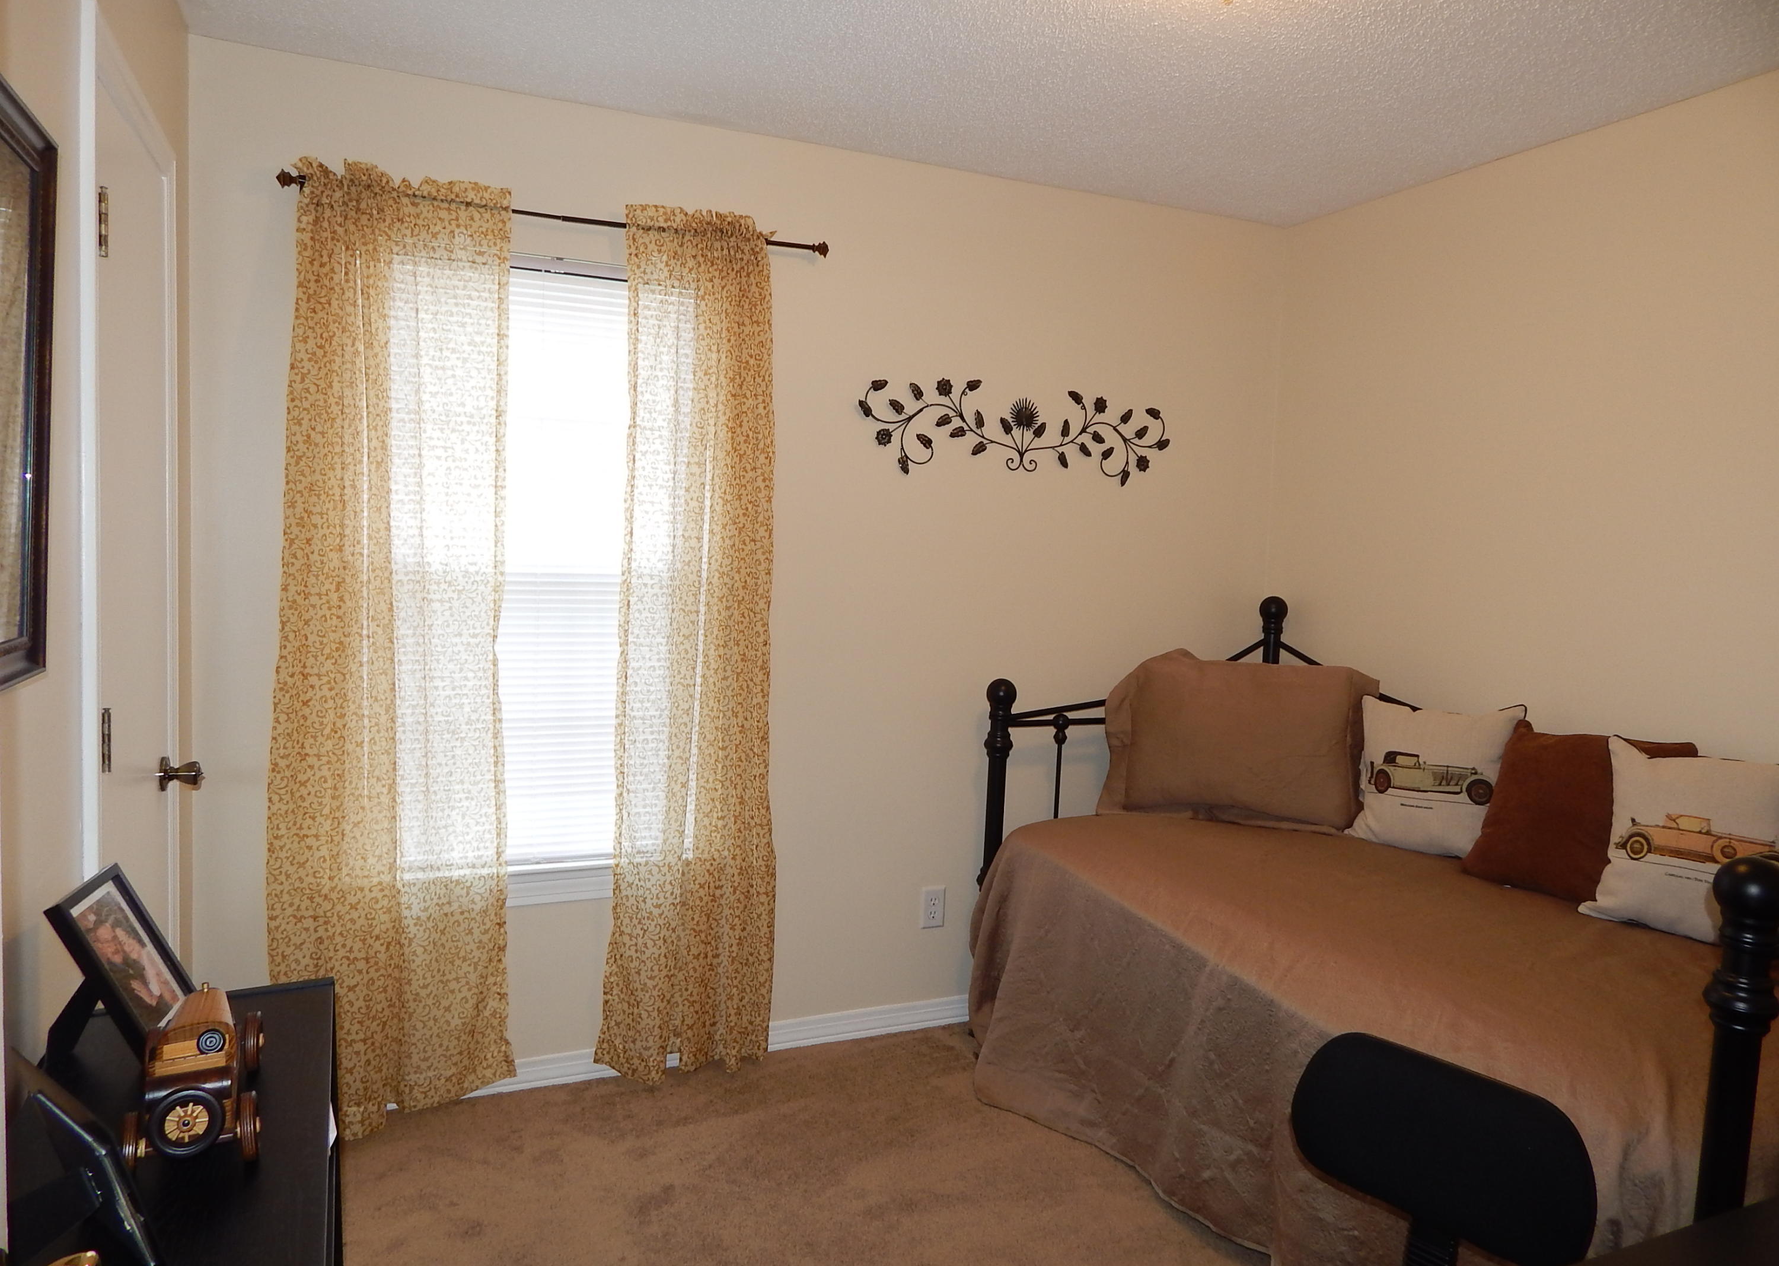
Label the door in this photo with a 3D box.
[{"bbox_3d":[-1.301,0.191,2.020,0.040,2.040,0.620,0,4,-24],"label":"door"}]

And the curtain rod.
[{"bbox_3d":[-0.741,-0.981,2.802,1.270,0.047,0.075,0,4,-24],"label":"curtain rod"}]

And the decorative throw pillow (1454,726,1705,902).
[{"bbox_3d":[1.541,0.409,2.678,0.140,0.410,0.425,23,-6,-26],"label":"decorative throw pillow"}]

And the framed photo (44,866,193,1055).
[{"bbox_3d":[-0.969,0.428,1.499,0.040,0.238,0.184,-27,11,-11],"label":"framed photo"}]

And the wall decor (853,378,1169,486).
[{"bbox_3d":[0.383,-0.569,3.391,1.030,0.272,0.035,0,4,-24],"label":"wall decor"}]

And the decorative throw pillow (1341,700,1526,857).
[{"bbox_3d":[1.405,0.378,3.064,0.140,0.400,0.420,16,-7,-37],"label":"decorative throw pillow"}]

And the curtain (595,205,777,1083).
[{"bbox_3d":[-0.494,0.054,2.990,0.460,2.170,0.100,0,4,-24],"label":"curtain"}]

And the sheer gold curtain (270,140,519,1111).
[{"bbox_3d":[-1.128,0.057,2.714,0.535,2.170,0.100,0,4,-24],"label":"sheer gold curtain"}]

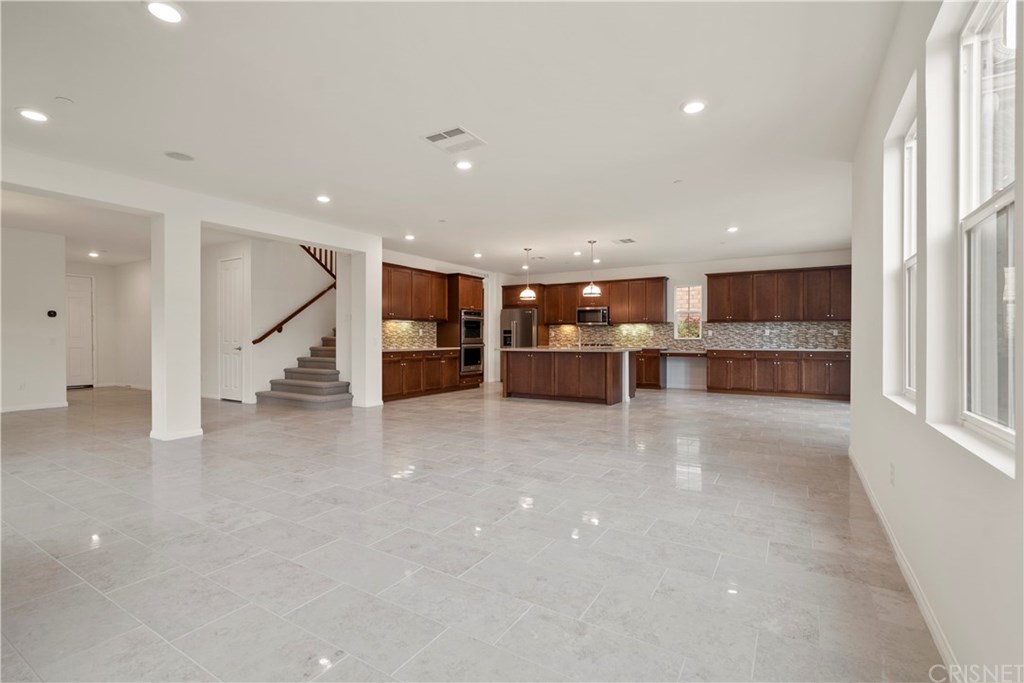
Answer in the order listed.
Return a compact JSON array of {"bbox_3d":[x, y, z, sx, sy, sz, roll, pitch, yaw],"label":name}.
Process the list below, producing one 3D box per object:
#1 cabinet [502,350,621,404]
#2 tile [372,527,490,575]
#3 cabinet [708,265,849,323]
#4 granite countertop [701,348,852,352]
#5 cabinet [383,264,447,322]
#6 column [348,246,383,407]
[{"bbox_3d":[0.886,0.602,8.225,2.091,0.880,0.602,0,0,32],"label":"cabinet"},{"bbox_3d":[-0.433,1.105,2.397,0.606,0.012,0.302,0,0,31],"label":"tile"},{"bbox_3d":[5.197,-0.884,8.935,2.510,0.993,0.355,0,0,32],"label":"cabinet"},{"bbox_3d":[4.959,0.153,8.494,2.397,0.040,0.641,0,0,32],"label":"granite countertop"},{"bbox_3d":[-2.002,-0.881,8.682,0.370,0.993,2.000,0,0,32],"label":"cabinet"},{"bbox_3d":[-2.364,-0.189,7.534,0.320,2.500,0.360,0,0,32],"label":"column"}]

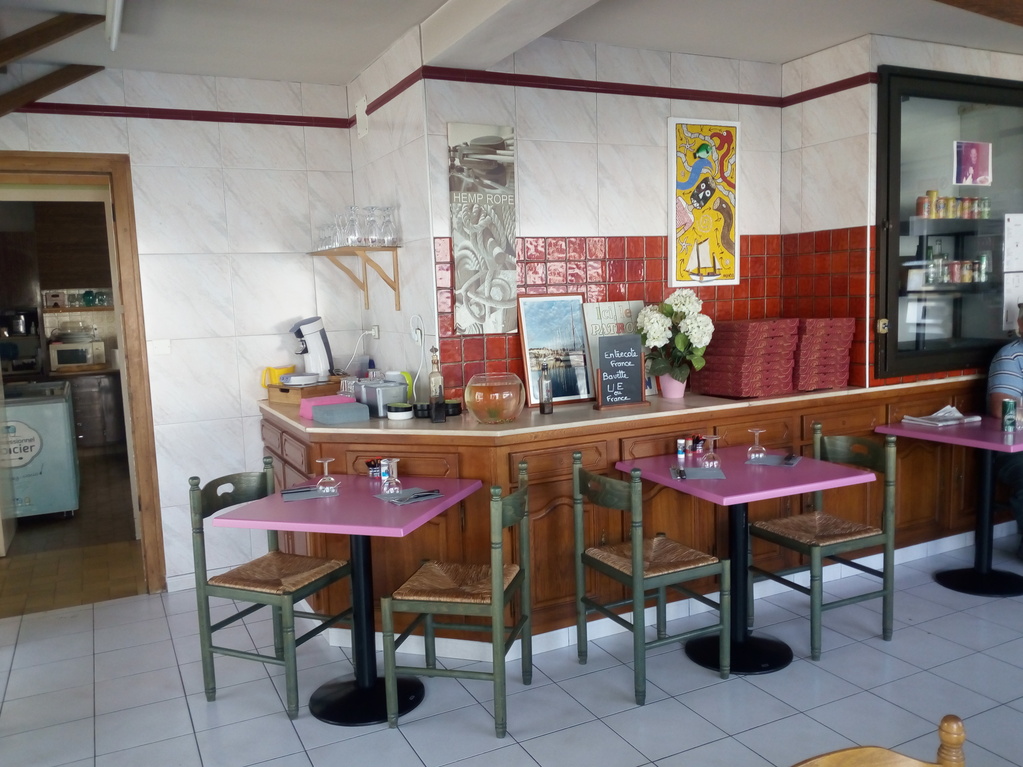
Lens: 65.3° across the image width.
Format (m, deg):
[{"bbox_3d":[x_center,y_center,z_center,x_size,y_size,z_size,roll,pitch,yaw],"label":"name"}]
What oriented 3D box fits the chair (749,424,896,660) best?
[{"bbox_3d":[1.265,0.631,3.316,0.424,0.843,0.424,-5,6,-25],"label":"chair"}]

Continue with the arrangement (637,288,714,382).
[{"bbox_3d":[0.796,-0.209,3.913,0.380,0.510,0.355,-2,6,0],"label":"arrangement"}]

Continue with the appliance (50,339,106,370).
[{"bbox_3d":[-4.416,-0.275,8.136,0.483,0.281,0.375,-5,7,-28],"label":"appliance"}]

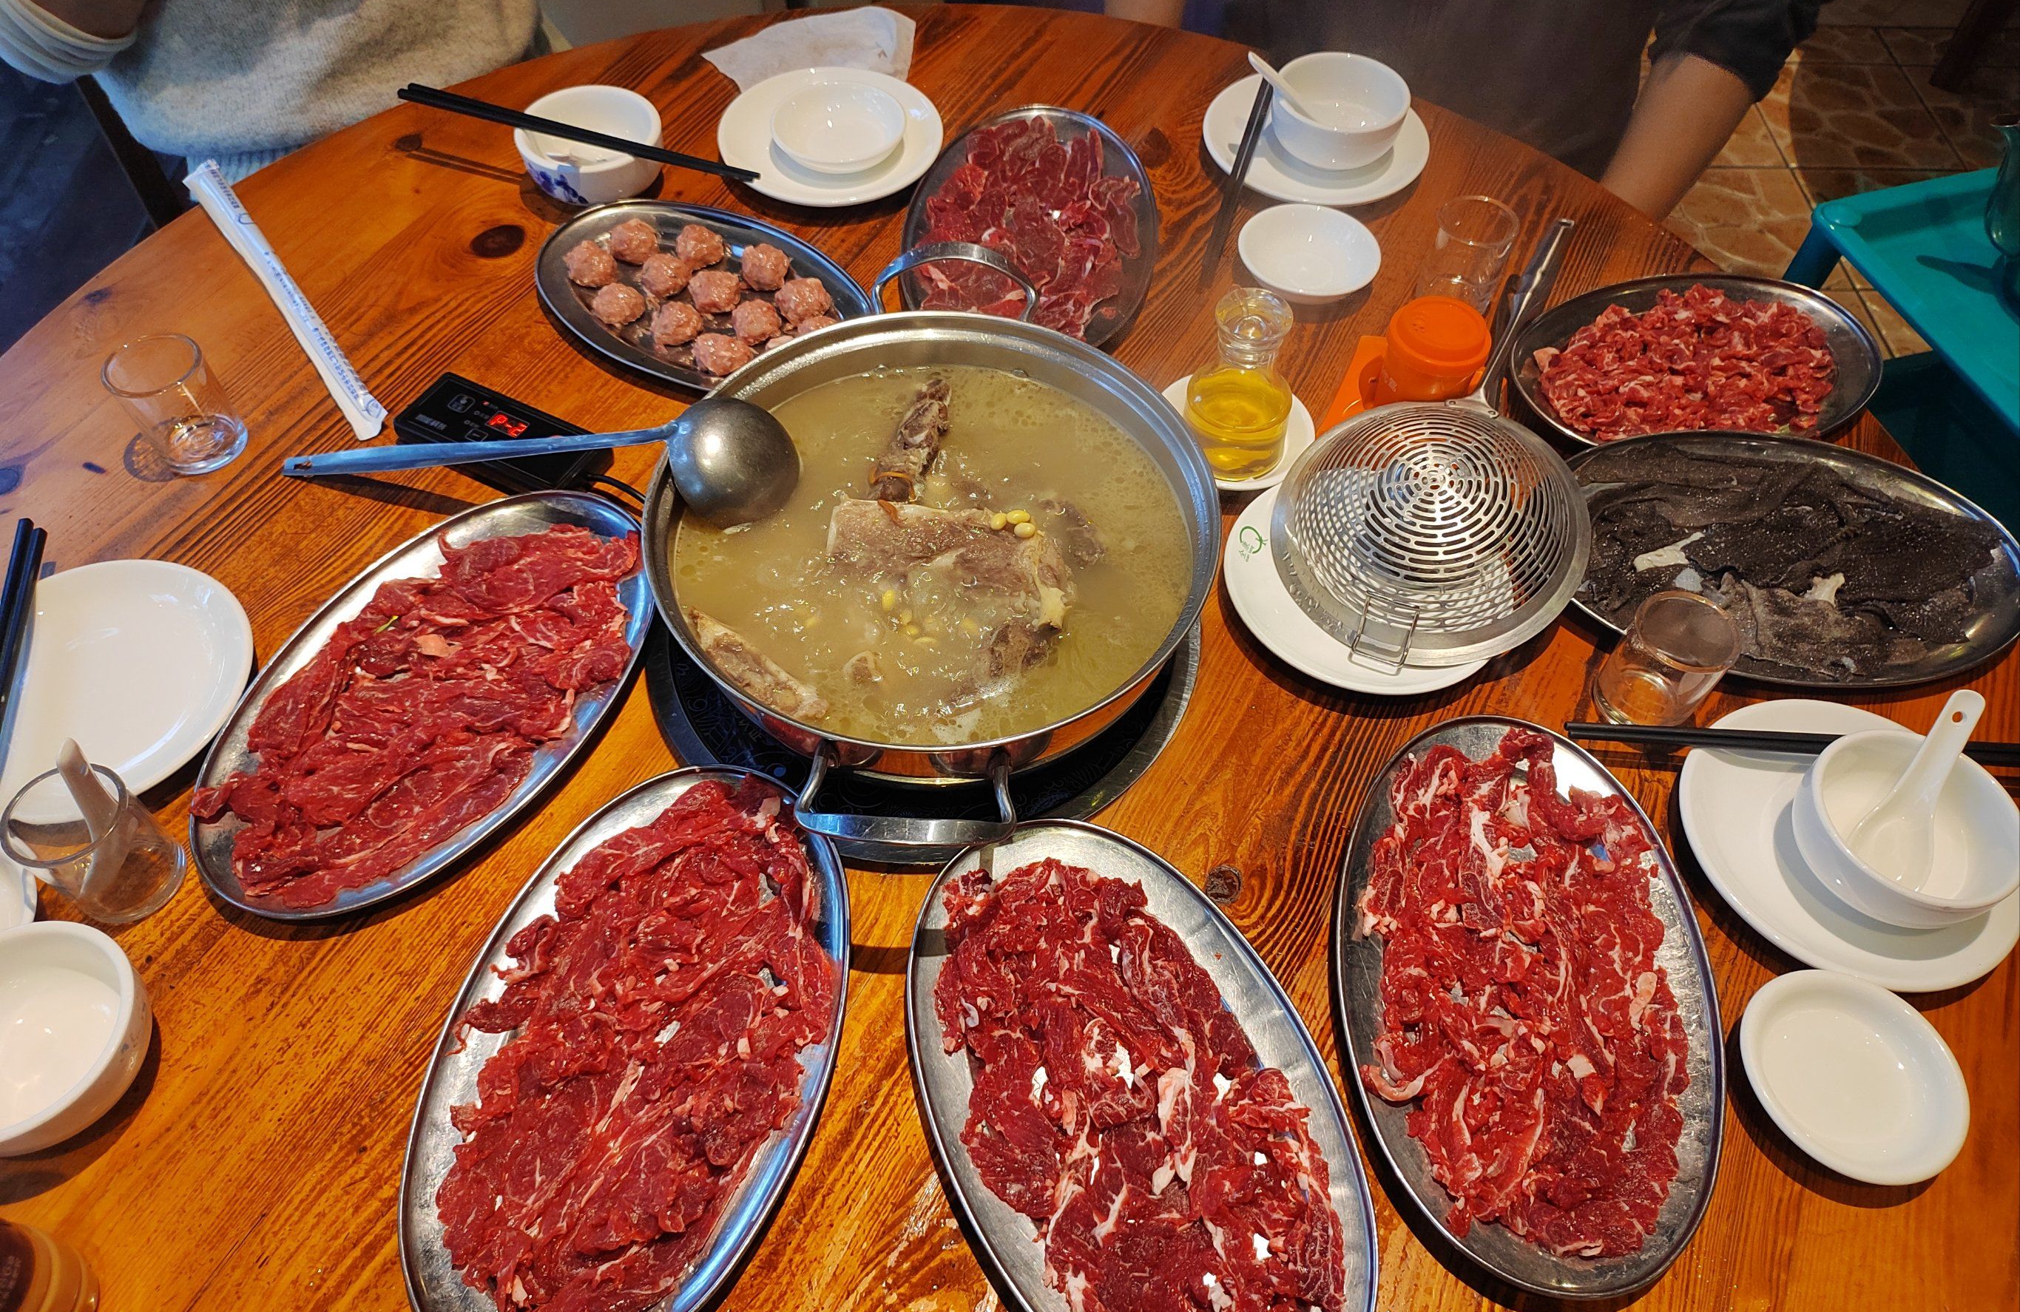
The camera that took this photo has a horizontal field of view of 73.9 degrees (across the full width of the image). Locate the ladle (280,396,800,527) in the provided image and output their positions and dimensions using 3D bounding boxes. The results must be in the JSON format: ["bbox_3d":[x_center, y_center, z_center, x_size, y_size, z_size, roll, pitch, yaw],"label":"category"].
[{"bbox_3d":[-0.286,-0.110,0.799,0.360,0.062,0.083,2,54,17],"label":"ladle"}]

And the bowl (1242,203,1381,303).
[{"bbox_3d":[0.218,-0.289,0.987,0.103,0.026,0.103,3,55,0],"label":"bowl"}]

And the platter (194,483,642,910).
[{"bbox_3d":[-0.314,0.019,0.743,0.184,0.025,0.300,25,59,14],"label":"platter"}]

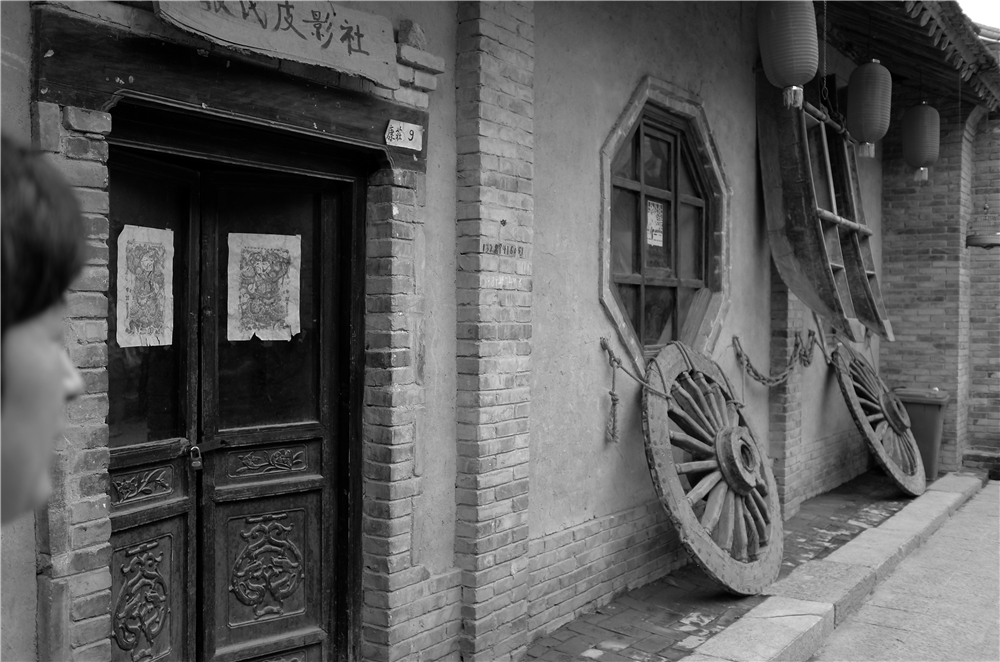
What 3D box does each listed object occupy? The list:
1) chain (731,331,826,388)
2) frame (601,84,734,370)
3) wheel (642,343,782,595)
[{"bbox_3d":[2.028,0.186,7.042,0.170,0.380,1.720,1,1,34],"label":"chain"},{"bbox_3d":[0.948,-0.542,5.697,0.160,1.660,1.760,1,1,34],"label":"frame"},{"bbox_3d":[1.172,0.707,5.270,0.290,1.380,1.380,-25,-13,32],"label":"wheel"}]

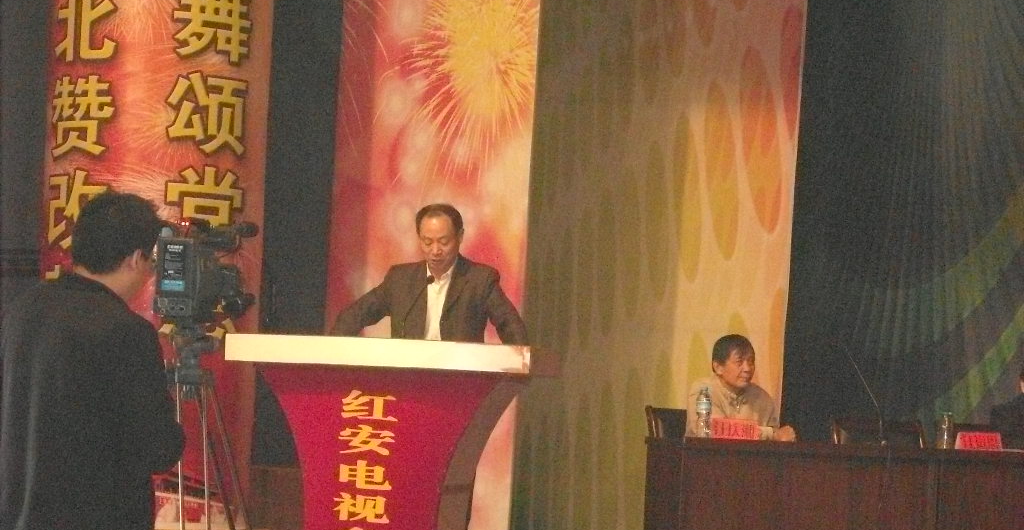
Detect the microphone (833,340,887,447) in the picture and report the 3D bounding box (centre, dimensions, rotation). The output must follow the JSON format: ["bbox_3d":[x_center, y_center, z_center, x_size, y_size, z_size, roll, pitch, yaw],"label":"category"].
[{"bbox_3d":[1.522,0.569,13.739,0.265,0.454,0.122,1,-3,38],"label":"microphone"}]

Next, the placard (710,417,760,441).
[{"bbox_3d":[0.958,0.702,13.276,0.233,0.100,0.082,3,-3,-22],"label":"placard"}]

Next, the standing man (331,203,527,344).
[{"bbox_3d":[-0.333,0.549,12.317,0.816,1.596,0.490,2,-3,14],"label":"standing man"}]

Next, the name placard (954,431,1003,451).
[{"bbox_3d":[2.060,0.774,13.720,0.238,0.090,0.082,3,-3,-22],"label":"name placard"}]

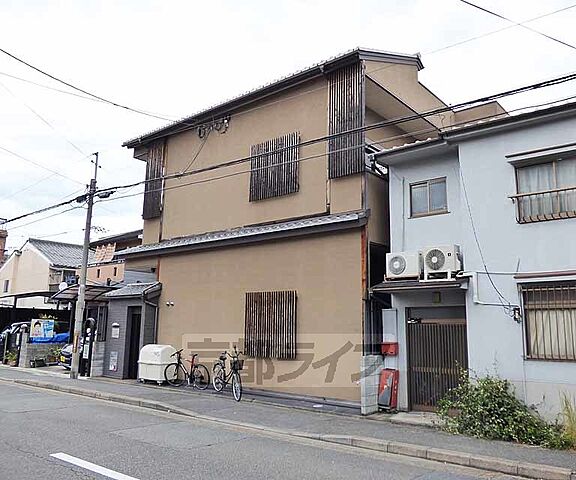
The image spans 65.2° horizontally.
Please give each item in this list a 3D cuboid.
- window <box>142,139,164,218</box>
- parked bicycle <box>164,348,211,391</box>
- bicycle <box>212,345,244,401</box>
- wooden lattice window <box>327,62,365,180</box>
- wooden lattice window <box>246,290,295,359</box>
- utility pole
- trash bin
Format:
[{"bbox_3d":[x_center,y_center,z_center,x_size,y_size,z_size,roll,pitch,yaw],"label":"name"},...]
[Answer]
[{"bbox_3d":[-4.806,-2.174,16.202,1.070,2.920,0.120,-7,-13,37],"label":"window"},{"bbox_3d":[-2.619,3.505,12.210,1.710,0.990,0.580,-8,-13,38],"label":"parked bicycle"},{"bbox_3d":[-1.424,3.197,10.914,0.580,1.150,1.780,7,-12,-32],"label":"bicycle"},{"bbox_3d":[1.446,-3.041,11.484,1.030,3.020,0.120,-7,-13,37],"label":"wooden lattice window"},{"bbox_3d":[-0.434,2.142,11.475,1.713,1.611,0.100,-7,-13,37],"label":"wooden lattice window"},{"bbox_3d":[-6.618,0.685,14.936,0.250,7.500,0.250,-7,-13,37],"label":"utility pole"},{"bbox_3d":[-3.854,3.689,13.406,1.070,1.100,0.640,-7,-13,37],"label":"trash bin"}]

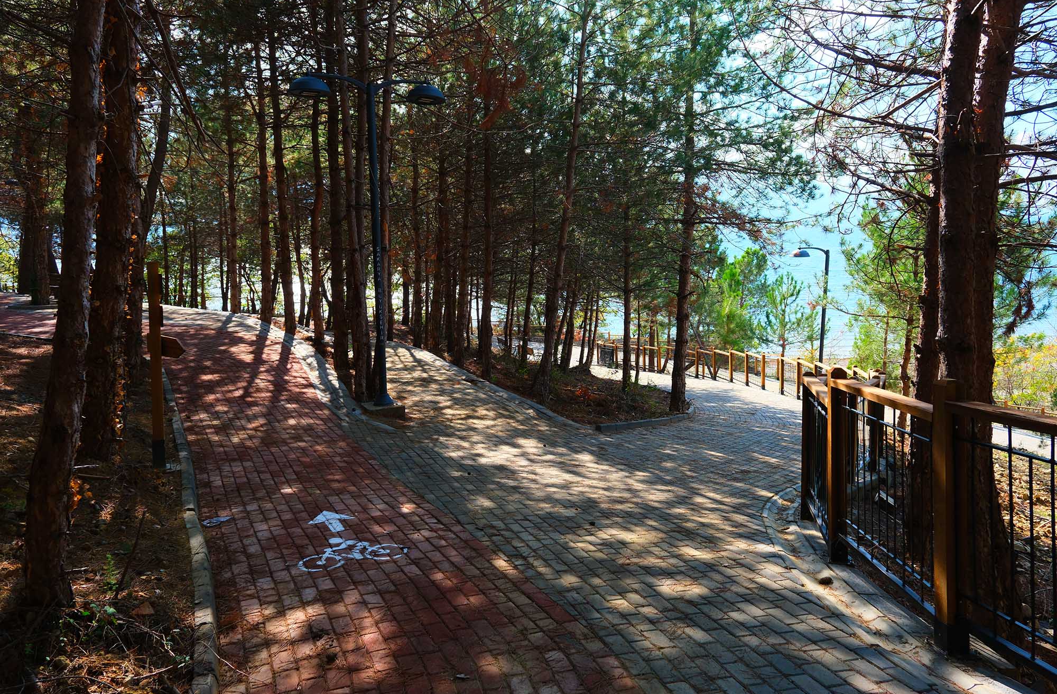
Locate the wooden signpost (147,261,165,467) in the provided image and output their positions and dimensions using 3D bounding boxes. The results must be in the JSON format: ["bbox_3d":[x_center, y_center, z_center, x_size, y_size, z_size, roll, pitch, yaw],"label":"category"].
[{"bbox_3d":[-3.240,0.165,6.130,0.110,1.810,0.110,-2,8,-28],"label":"wooden signpost"}]

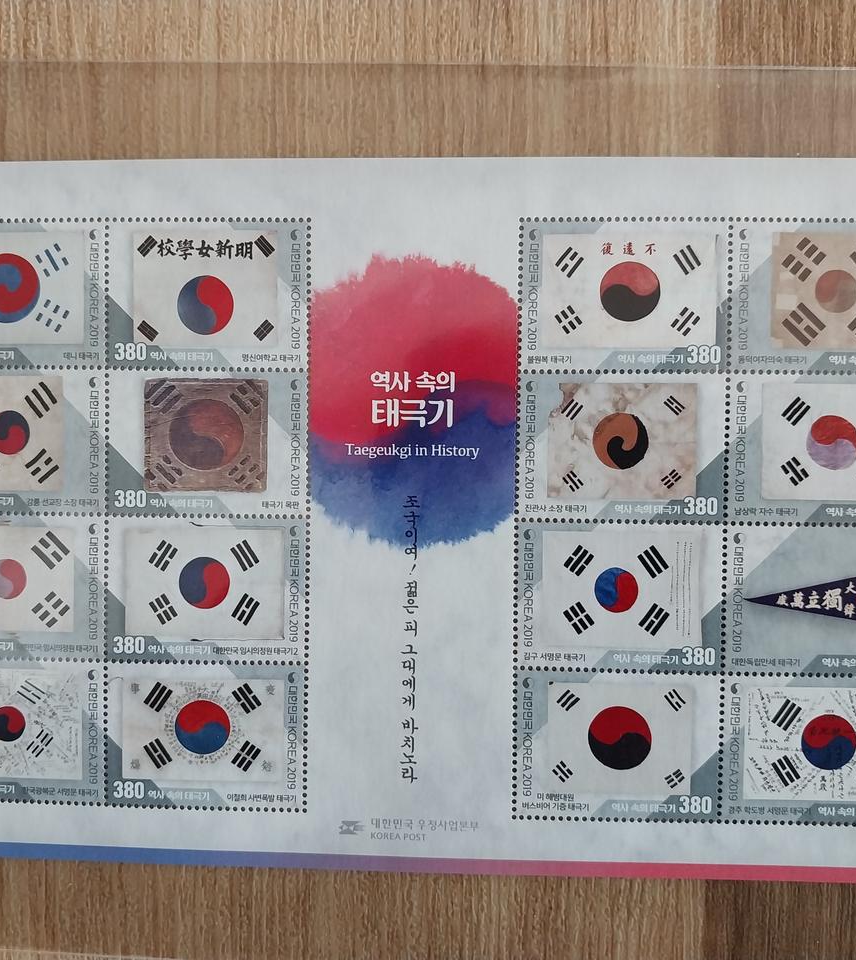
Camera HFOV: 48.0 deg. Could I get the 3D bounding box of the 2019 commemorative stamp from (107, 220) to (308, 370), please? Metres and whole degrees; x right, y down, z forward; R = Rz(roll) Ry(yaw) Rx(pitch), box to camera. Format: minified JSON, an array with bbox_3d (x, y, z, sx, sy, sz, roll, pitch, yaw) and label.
[{"bbox_3d":[-0.042,-0.035,0.183,0.038,0.001,0.028,1,91,3],"label":"2019 commemorative stamp"}]

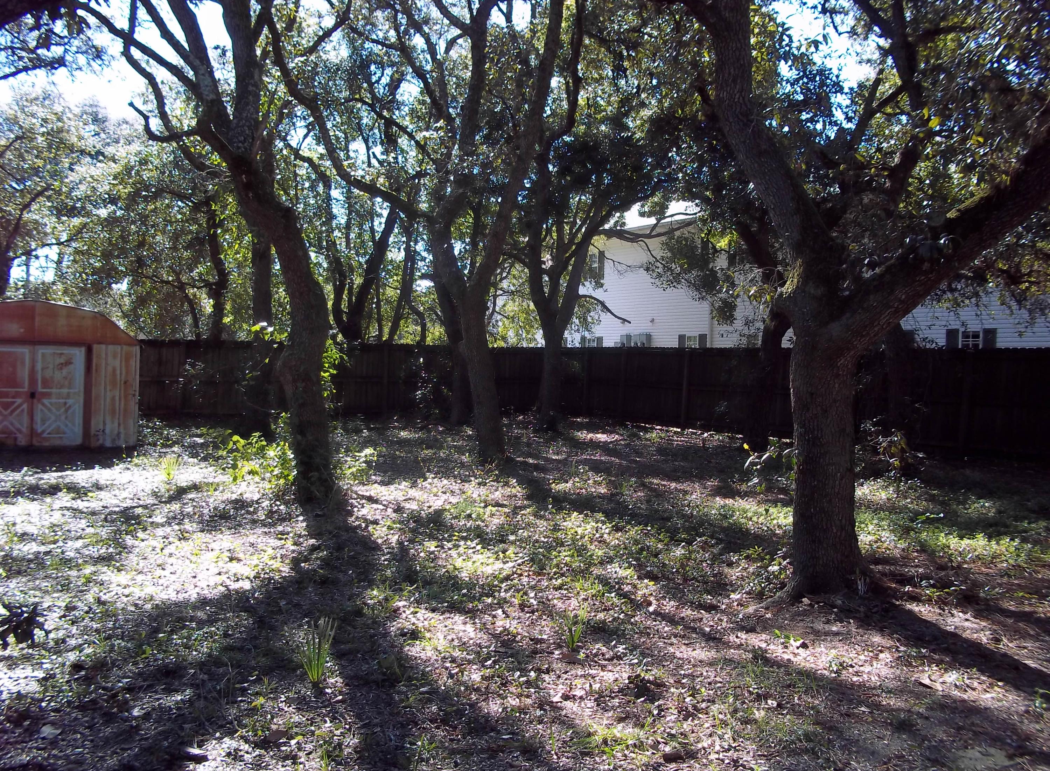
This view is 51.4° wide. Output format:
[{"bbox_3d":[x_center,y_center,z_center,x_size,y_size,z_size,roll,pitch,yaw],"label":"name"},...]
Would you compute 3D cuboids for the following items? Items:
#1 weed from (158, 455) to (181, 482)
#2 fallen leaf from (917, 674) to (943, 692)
[{"bbox_3d":[-4.160,0.969,12.771,0.261,0.298,0.248,1,2,-18],"label":"weed"},{"bbox_3d":[1.936,1.419,5.222,0.116,0.040,0.104,2,2,21],"label":"fallen leaf"}]

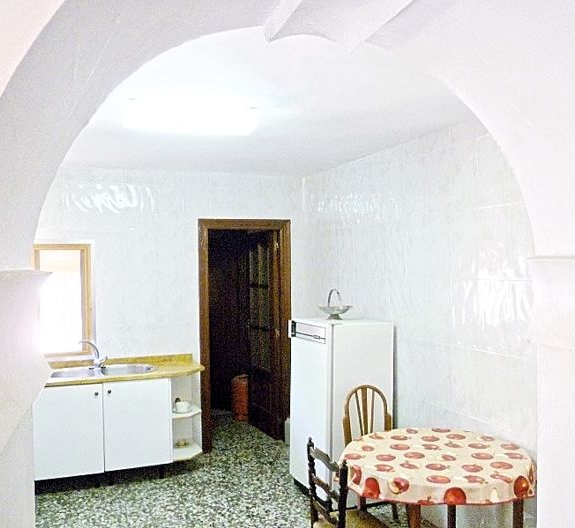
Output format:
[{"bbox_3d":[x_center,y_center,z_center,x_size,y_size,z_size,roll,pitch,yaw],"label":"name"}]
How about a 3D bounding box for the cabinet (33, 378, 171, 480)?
[{"bbox_3d":[-1.513,1.275,4.656,1.064,0.729,0.522,0,0,-22],"label":"cabinet"}]

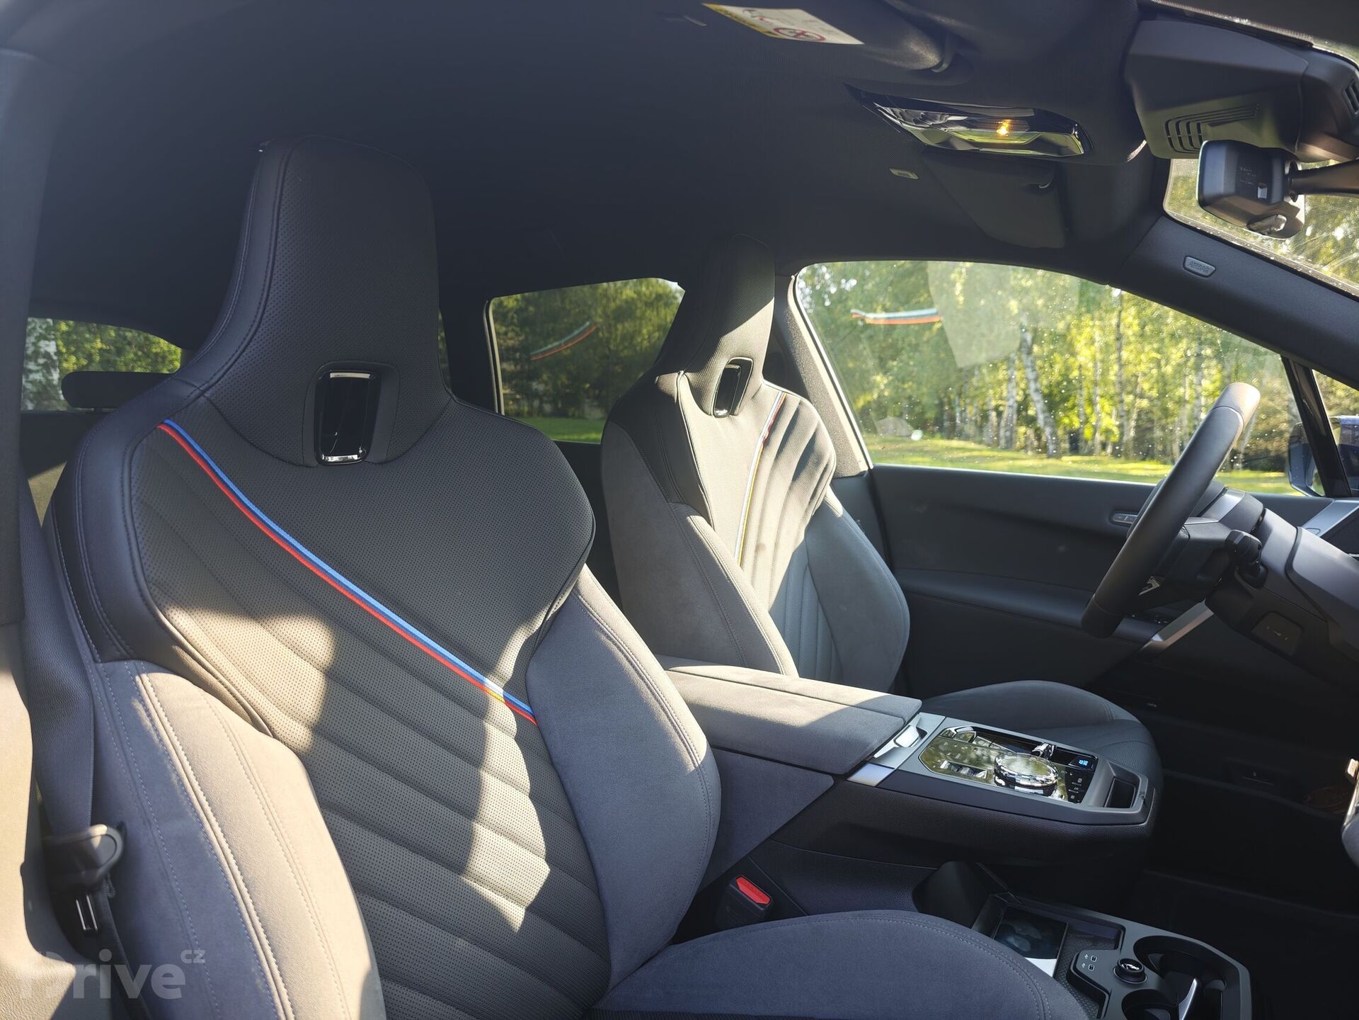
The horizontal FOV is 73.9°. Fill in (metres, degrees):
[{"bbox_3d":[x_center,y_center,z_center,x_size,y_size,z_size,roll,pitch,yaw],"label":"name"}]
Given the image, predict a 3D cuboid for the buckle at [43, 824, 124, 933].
[{"bbox_3d":[-0.416,0.257,0.630,0.057,0.076,0.023,-7,6,10],"label":"buckle"}]

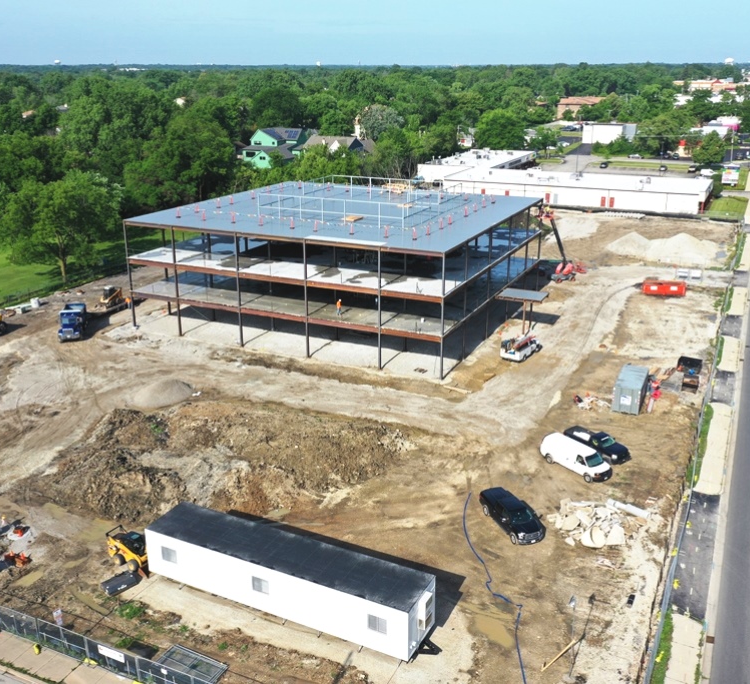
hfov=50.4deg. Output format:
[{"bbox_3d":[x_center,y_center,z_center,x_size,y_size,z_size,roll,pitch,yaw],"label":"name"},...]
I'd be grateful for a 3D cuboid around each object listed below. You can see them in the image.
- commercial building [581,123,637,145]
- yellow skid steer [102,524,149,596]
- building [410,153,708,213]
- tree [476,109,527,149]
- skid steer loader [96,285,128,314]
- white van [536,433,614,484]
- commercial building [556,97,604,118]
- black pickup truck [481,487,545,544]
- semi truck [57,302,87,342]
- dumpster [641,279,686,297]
[{"bbox_3d":[85.148,-75.732,289.362,14.100,6.400,16.000,12,23,30],"label":"commercial building"},{"bbox_3d":[-15.519,13.663,52.191,3.550,2.050,1.900,13,24,34],"label":"yellow skid steer"},{"bbox_3d":[49.486,-43.579,208.160,73.000,5.400,63.000,9,21,24],"label":"building"},{"bbox_3d":[40.079,-67.452,255.539,15.800,15.200,15.800,9,21,24],"label":"tree"},{"bbox_3d":[-34.623,-5.835,104.498,1.800,2.150,3.500,6,20,17],"label":"skid steer loader"},{"bbox_3d":[16.281,9.260,64.049,2.020,2.100,6.000,-14,24,-34],"label":"white van"},{"bbox_3d":[102.960,-116.537,398.219,20.500,9.600,15.000,7,21,21],"label":"commercial building"},{"bbox_3d":[9.629,12.093,56.157,2.050,1.930,6.000,-7,21,-20],"label":"black pickup truck"},{"bbox_3d":[-36.733,-2.588,96.923,2.400,2.850,6.800,-4,20,-10],"label":"semi truck"},{"bbox_3d":[40.586,-7.544,111.900,5.900,1.650,2.300,2,20,7],"label":"dumpster"}]

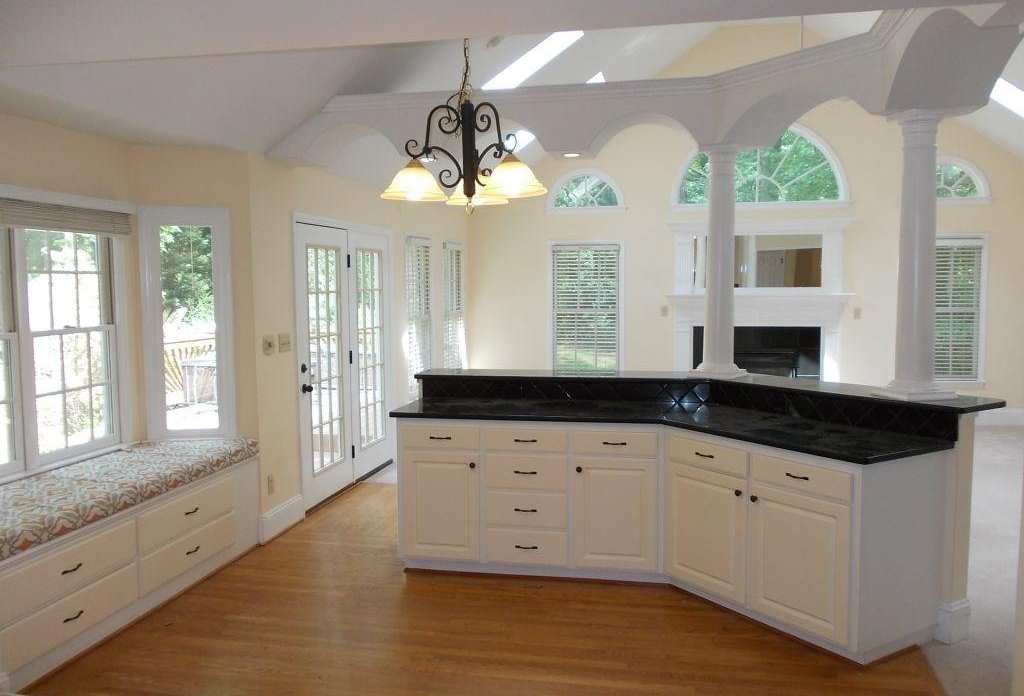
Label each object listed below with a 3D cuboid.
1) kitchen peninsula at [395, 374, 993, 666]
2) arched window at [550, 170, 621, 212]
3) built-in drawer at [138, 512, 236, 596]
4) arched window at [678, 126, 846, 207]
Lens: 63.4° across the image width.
[{"bbox_3d":[0.861,0.746,4.752,3.350,1.080,1.600,2,5,28],"label":"kitchen peninsula"},{"bbox_3d":[0.914,-1.953,10.296,0.938,0.522,0.120,0,4,10],"label":"arched window"},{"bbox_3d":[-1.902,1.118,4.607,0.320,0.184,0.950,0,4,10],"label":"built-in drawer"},{"bbox_3d":[2.947,-2.208,9.905,1.970,1.025,0.120,0,4,10],"label":"arched window"}]

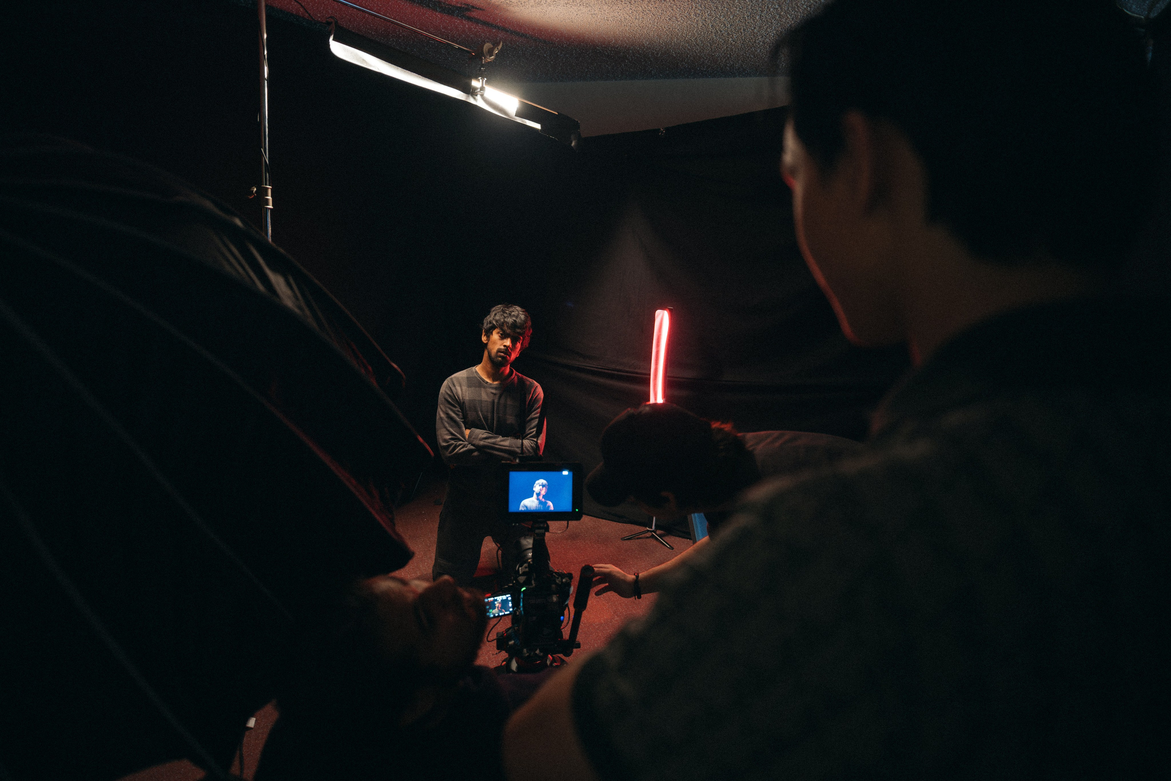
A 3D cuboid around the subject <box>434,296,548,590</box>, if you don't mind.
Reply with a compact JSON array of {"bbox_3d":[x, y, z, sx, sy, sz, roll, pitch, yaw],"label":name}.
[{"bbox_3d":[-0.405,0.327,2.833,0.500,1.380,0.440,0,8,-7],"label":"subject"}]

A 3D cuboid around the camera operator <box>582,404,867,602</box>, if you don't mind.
[{"bbox_3d":[0.414,0.496,1.261,0.850,1.000,0.550,4,8,17],"label":"camera operator"}]

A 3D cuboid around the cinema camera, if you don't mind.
[{"bbox_3d":[-0.101,0.378,1.420,0.215,0.380,0.280,0,19,-12],"label":"cinema camera"}]

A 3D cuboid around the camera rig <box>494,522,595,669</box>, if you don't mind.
[{"bbox_3d":[-0.092,0.441,1.410,0.190,0.265,0.270,0,19,-12],"label":"camera rig"}]

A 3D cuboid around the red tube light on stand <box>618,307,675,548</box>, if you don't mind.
[{"bbox_3d":[0.394,0.205,3.582,0.300,1.300,0.300,6,9,30],"label":"red tube light on stand"}]

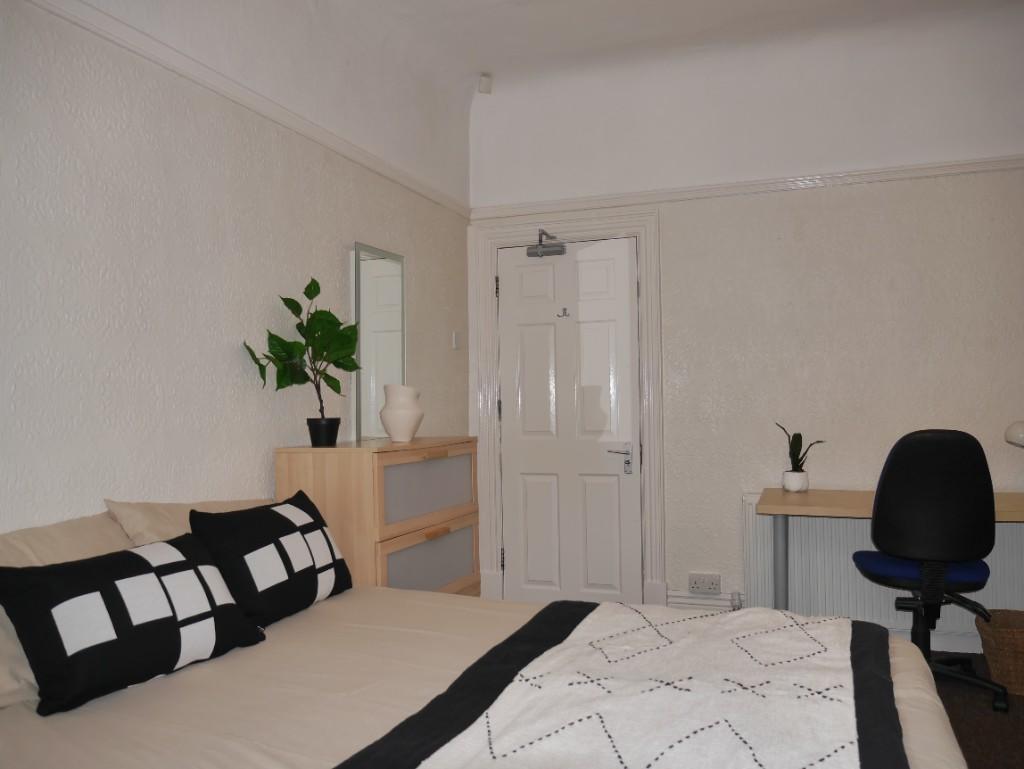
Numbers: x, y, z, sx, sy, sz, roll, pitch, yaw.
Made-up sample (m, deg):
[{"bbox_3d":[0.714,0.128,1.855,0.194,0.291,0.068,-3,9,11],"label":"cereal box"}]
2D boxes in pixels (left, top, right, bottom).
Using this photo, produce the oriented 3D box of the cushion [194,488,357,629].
[{"bbox_3d":[-0.689,0.499,2.436,0.150,0.365,0.565,-31,-11,16],"label":"cushion"}]

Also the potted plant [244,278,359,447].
[{"bbox_3d":[-0.716,-0.076,2.847,0.350,0.595,0.380,-1,-1,0],"label":"potted plant"}]

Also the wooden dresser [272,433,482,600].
[{"bbox_3d":[-0.478,0.715,3.170,0.405,0.985,0.818,-1,-2,22],"label":"wooden dresser"}]

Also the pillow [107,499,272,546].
[{"bbox_3d":[-0.812,0.506,2.459,0.160,0.440,0.700,-43,-15,15],"label":"pillow"}]

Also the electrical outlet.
[{"bbox_3d":[0.951,0.985,4.095,0.149,0.090,0.027,-1,-2,21],"label":"electrical outlet"}]

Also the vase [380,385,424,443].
[{"bbox_3d":[-0.446,0.111,3.308,0.175,0.230,0.175,-1,-1,0],"label":"vase"}]

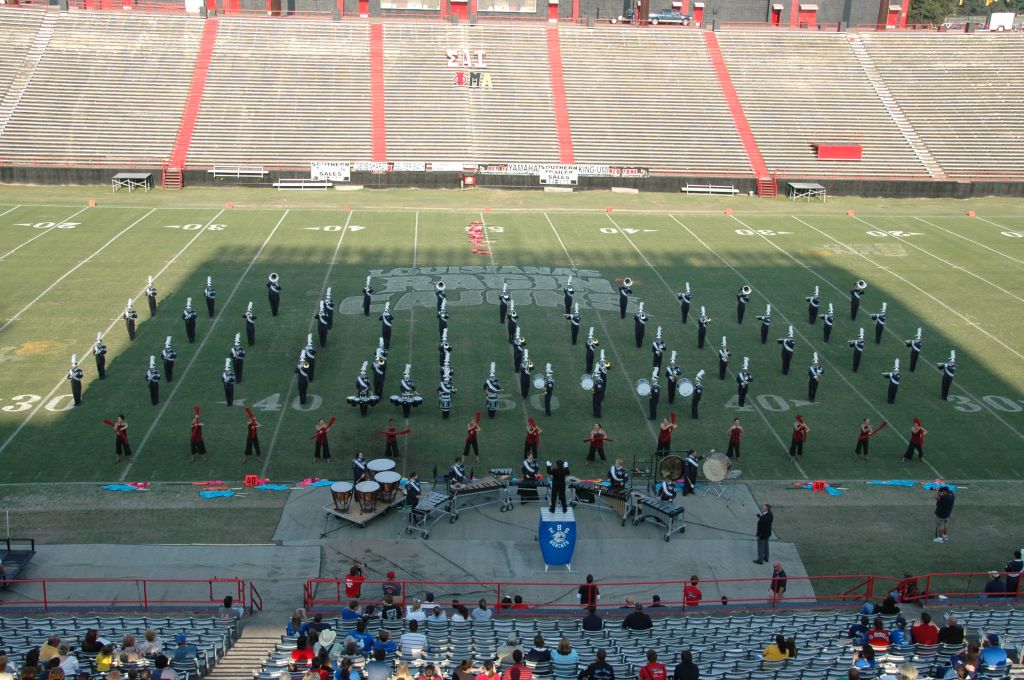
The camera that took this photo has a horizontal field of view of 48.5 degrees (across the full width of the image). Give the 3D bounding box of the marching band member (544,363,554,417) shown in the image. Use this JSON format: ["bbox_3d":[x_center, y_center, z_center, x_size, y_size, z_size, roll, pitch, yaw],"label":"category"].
[{"bbox_3d":[1.426,1.909,43.779,0.420,2.132,0.580,-1,17,-9],"label":"marching band member"}]

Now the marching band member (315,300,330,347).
[{"bbox_3d":[-8.554,-0.753,51.361,0.680,2.163,0.515,0,17,-4],"label":"marching band member"}]

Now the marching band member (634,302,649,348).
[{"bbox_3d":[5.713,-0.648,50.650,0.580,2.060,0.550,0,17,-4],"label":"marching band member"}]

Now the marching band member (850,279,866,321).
[{"bbox_3d":[17.385,-1.964,57.089,0.700,2.081,0.772,0,17,-4],"label":"marching band member"}]

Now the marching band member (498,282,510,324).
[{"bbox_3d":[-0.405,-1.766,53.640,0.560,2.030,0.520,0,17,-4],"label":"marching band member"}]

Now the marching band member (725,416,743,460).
[{"bbox_3d":[7.760,3.403,39.340,0.580,1.660,0.400,0,17,-4],"label":"marching band member"}]

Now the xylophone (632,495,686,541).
[{"bbox_3d":[4.448,5.345,34.293,0.800,0.880,1.460,-15,24,-42],"label":"xylophone"}]

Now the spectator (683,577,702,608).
[{"bbox_3d":[4.534,6.792,28.926,0.520,1.720,0.380,0,17,-4],"label":"spectator"}]

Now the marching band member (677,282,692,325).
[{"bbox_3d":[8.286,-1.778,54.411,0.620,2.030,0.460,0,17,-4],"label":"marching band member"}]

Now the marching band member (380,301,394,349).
[{"bbox_3d":[-5.447,-0.585,49.713,0.640,2.100,0.600,0,17,-4],"label":"marching band member"}]

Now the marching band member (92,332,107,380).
[{"bbox_3d":[-16.427,0.666,45.421,0.580,1.970,0.520,-2,17,-11],"label":"marching band member"}]

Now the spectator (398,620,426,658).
[{"bbox_3d":[-2.076,6.354,23.870,0.550,1.220,0.700,0,17,-4],"label":"spectator"}]

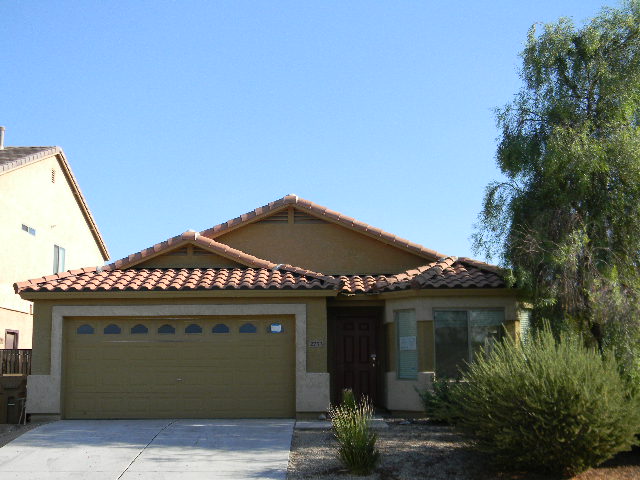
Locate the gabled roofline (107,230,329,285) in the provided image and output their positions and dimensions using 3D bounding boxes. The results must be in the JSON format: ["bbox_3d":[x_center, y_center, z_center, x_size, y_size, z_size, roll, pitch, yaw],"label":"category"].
[{"bbox_3d":[-2.433,0.370,17.000,5.000,1.200,2.000,0,-9,1],"label":"gabled roofline"}]

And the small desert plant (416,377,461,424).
[{"bbox_3d":[2.333,3.134,14.800,0.950,0.950,0.850,0,-9,1],"label":"small desert plant"}]

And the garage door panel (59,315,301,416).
[{"bbox_3d":[-2.935,2.654,15.780,4.880,2.140,0.100,0,-9,1],"label":"garage door panel"}]

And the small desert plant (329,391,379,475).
[{"bbox_3d":[0.504,2.895,11.400,0.740,1.200,0.720,0,-9,1],"label":"small desert plant"}]

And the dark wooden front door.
[{"bbox_3d":[0.823,2.752,17.100,1.000,2.120,0.100,0,-9,1],"label":"dark wooden front door"}]

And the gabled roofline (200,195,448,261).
[{"bbox_3d":[-0.487,-0.297,18.000,6.600,1.600,2.000,0,-9,1],"label":"gabled roofline"}]

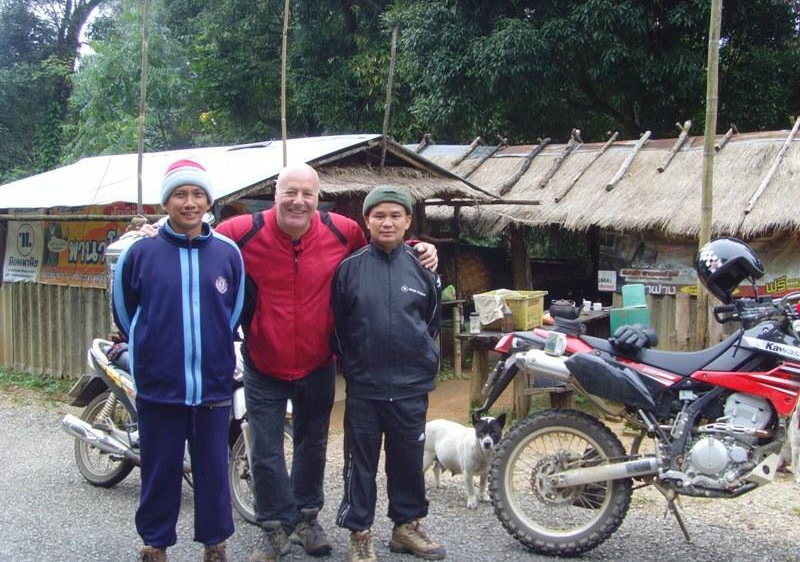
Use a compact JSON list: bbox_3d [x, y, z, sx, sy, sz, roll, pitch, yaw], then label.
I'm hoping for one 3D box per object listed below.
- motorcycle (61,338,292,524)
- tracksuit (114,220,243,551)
[{"bbox_3d":[-1.222,0.669,4.858,1.850,1.060,0.670,3,5,34],"label":"motorcycle"},{"bbox_3d":[-0.946,0.438,3.850,0.560,1.380,0.340,-1,4,-20],"label":"tracksuit"}]

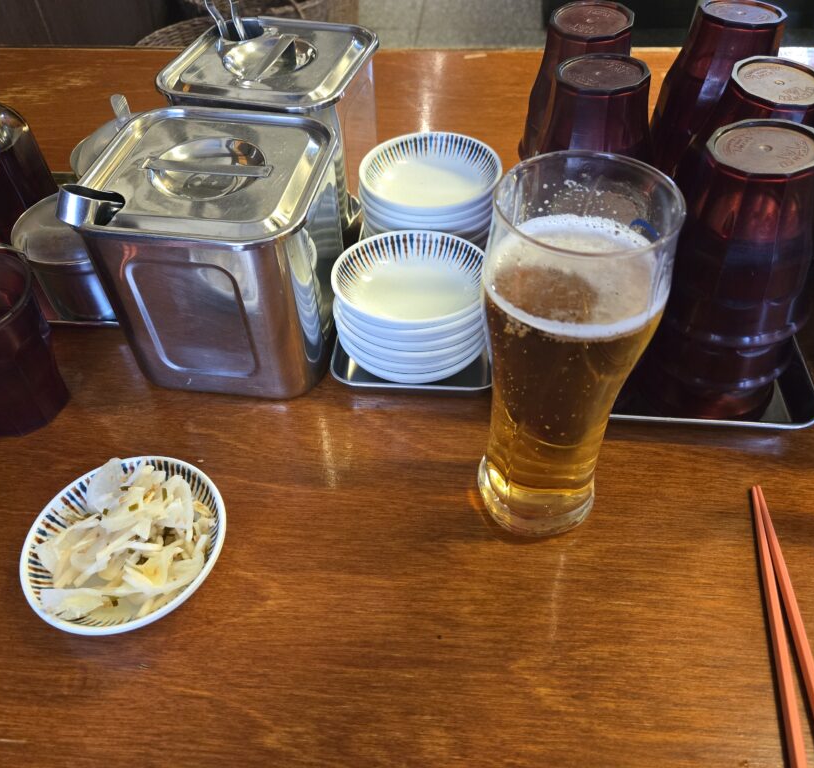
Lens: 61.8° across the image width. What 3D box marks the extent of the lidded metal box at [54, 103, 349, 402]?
[{"bbox_3d":[-0.106,-0.079,0.417,0.131,0.123,0.130,5,49,7],"label":"lidded metal box"}]

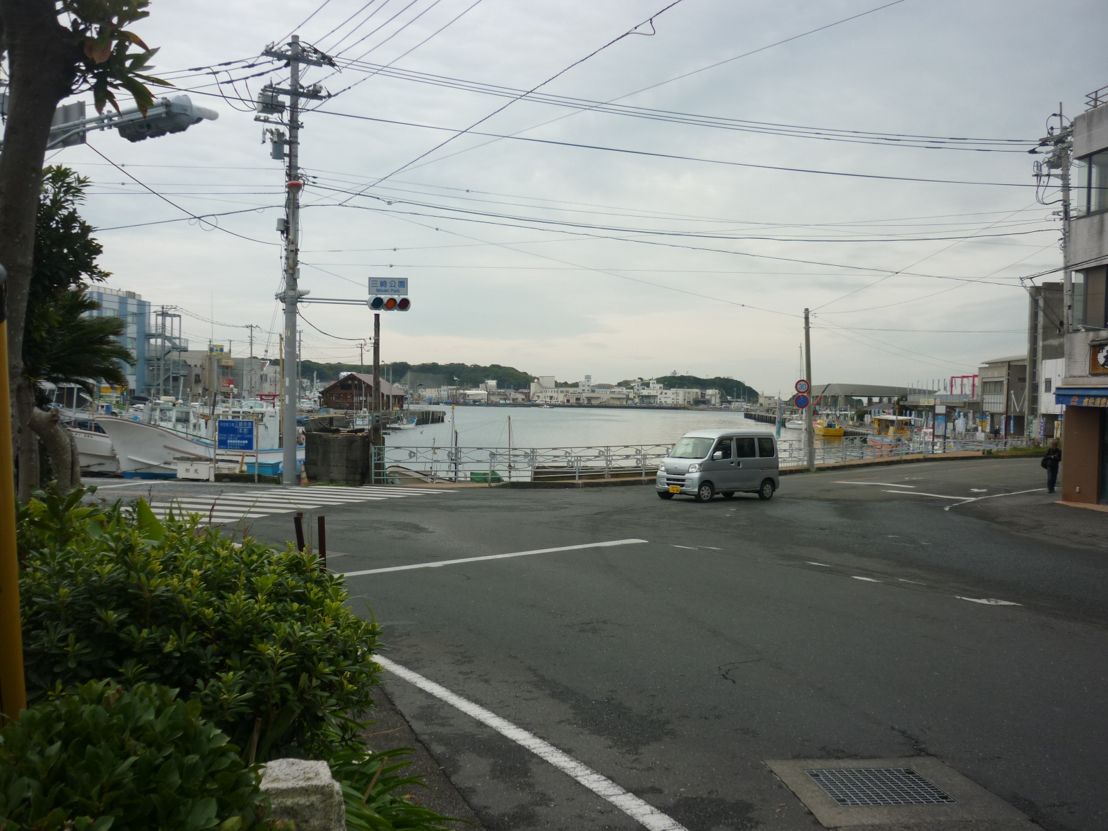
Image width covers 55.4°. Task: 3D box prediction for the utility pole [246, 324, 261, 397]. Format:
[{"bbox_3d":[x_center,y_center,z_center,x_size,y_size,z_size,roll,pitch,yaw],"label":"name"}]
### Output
[{"bbox_3d":[-41.929,-6.723,146.870,1.900,11.813,0.500,1,1,-6],"label":"utility pole"}]

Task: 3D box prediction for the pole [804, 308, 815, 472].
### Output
[{"bbox_3d":[10.765,-1.081,44.424,0.300,6.870,0.300,-2,1,0],"label":"pole"}]

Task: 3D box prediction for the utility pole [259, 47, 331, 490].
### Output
[{"bbox_3d":[-7.805,-4.659,31.800,2.000,13.454,1.000,0,2,-37],"label":"utility pole"}]

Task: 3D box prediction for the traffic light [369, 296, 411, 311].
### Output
[{"bbox_3d":[-5.024,-3.415,32.300,1.250,0.450,0.400,1,1,-15],"label":"traffic light"}]

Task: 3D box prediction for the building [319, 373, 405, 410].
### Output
[{"bbox_3d":[-29.200,-3.600,162.500,10.000,5.300,11.000,1,1,7],"label":"building"}]

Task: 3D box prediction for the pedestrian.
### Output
[{"bbox_3d":[15.291,1.579,32.382,0.580,1.664,0.420,2,1,25],"label":"pedestrian"}]

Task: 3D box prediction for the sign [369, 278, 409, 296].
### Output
[{"bbox_3d":[-5.058,-3.954,32.400,1.220,0.550,0.060,1,1,-15],"label":"sign"}]

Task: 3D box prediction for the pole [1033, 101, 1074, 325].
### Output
[{"bbox_3d":[19.189,-4.454,39.345,1.100,14.124,2.000,-1,2,-38],"label":"pole"}]

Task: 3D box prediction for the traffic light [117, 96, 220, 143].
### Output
[{"bbox_3d":[-4.715,-3.618,12.900,1.250,0.450,0.480,2,2,35],"label":"traffic light"}]

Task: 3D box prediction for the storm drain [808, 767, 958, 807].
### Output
[{"bbox_3d":[1.655,1.915,5.380,0.600,0.050,0.510,1,1,-6],"label":"storm drain"}]

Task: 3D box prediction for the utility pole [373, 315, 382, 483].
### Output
[{"bbox_3d":[-5.481,-0.519,32.743,0.240,5.205,0.240,0,1,0],"label":"utility pole"}]

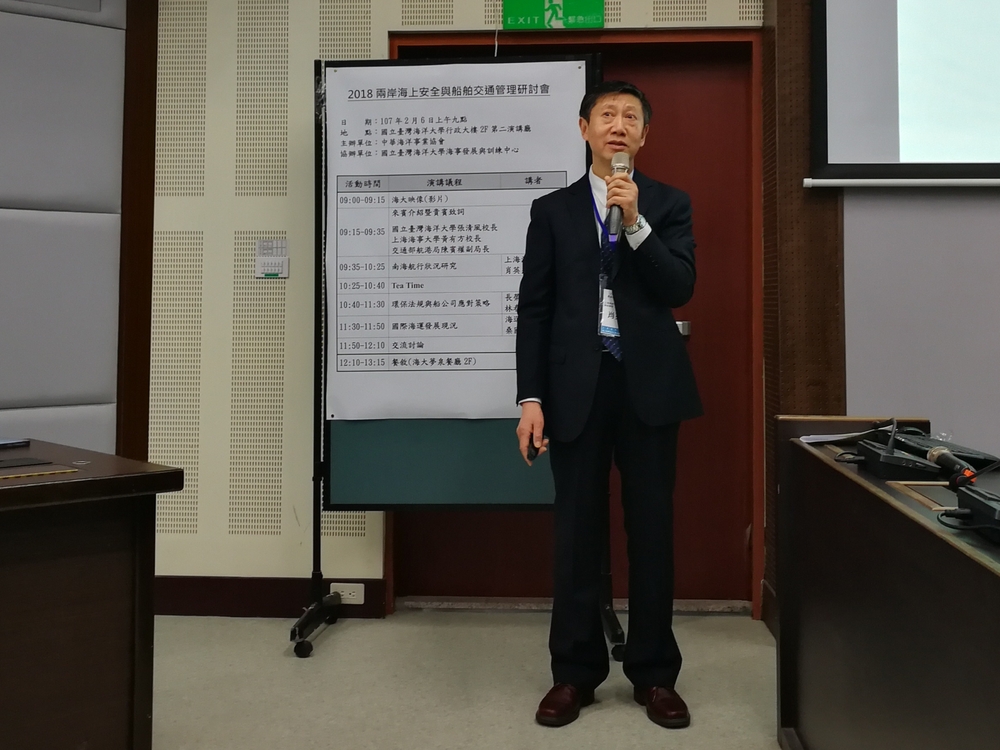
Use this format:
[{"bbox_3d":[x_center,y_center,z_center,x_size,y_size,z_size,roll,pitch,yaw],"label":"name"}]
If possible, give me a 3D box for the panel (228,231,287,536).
[{"bbox_3d":[-0.866,0.029,2.790,0.188,1.095,0.020,0,-2,2],"label":"panel"}]

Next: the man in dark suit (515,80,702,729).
[{"bbox_3d":[0.288,0.075,2.050,0.490,1.670,0.380,0,-2,10],"label":"man in dark suit"}]

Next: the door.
[{"bbox_3d":[0.270,-0.202,2.790,1.285,2.010,0.070,0,-2,2],"label":"door"}]

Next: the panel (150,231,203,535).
[{"bbox_3d":[-1.160,0.027,2.800,0.186,1.090,0.020,0,-2,2],"label":"panel"}]

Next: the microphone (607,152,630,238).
[{"bbox_3d":[0.293,-0.444,1.940,0.048,0.230,0.048,5,-13,6],"label":"microphone"}]

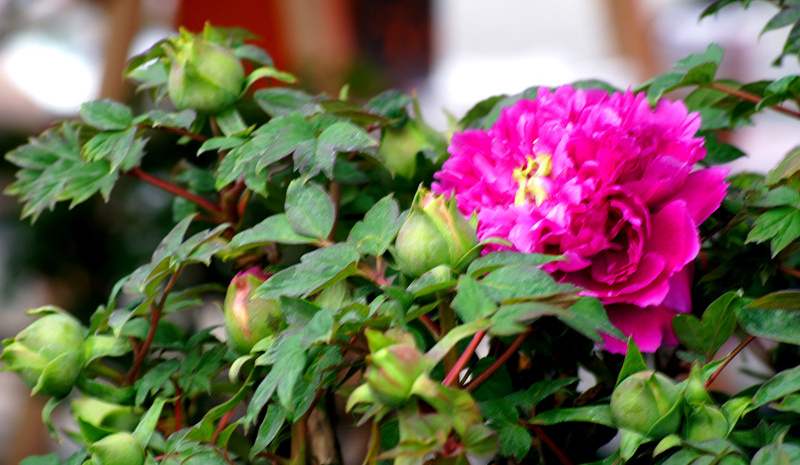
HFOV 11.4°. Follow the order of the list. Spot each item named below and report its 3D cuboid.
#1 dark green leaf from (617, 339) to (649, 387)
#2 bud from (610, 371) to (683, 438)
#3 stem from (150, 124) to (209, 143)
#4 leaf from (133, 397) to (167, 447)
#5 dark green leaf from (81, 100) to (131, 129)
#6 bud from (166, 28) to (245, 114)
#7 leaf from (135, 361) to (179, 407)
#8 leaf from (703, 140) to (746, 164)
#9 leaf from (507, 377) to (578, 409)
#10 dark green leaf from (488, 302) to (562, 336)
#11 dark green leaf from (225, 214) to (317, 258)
[{"bbox_3d":[0.121,0.069,2.090,0.017,0.028,0.009,0,8,0],"label":"dark green leaf"},{"bbox_3d":[0.128,0.090,2.080,0.035,0.035,0.035,7,30,-4],"label":"bud"},{"bbox_3d":[-0.117,-0.052,2.110,0.032,0.004,0.004,16,-29,9],"label":"stem"},{"bbox_3d":[-0.129,0.099,2.070,0.011,0.028,0.006,17,-7,37],"label":"leaf"},{"bbox_3d":[-0.160,-0.064,2.170,0.030,0.007,0.023,14,43,-15],"label":"dark green leaf"},{"bbox_3d":[-0.103,-0.086,2.120,0.041,0.046,0.041,0,8,0],"label":"bud"},{"bbox_3d":[-0.130,0.081,2.140,0.022,0.009,0.034,26,59,31],"label":"leaf"},{"bbox_3d":[0.176,-0.045,2.210,0.034,0.008,0.022,9,37,0],"label":"leaf"},{"bbox_3d":[0.077,0.087,2.150,0.041,0.009,0.024,-24,33,17],"label":"leaf"},{"bbox_3d":[0.064,0.044,2.030,0.038,0.008,0.019,6,41,2],"label":"dark green leaf"},{"bbox_3d":[-0.067,0.002,2.070,0.049,0.021,0.025,0,8,0],"label":"dark green leaf"}]

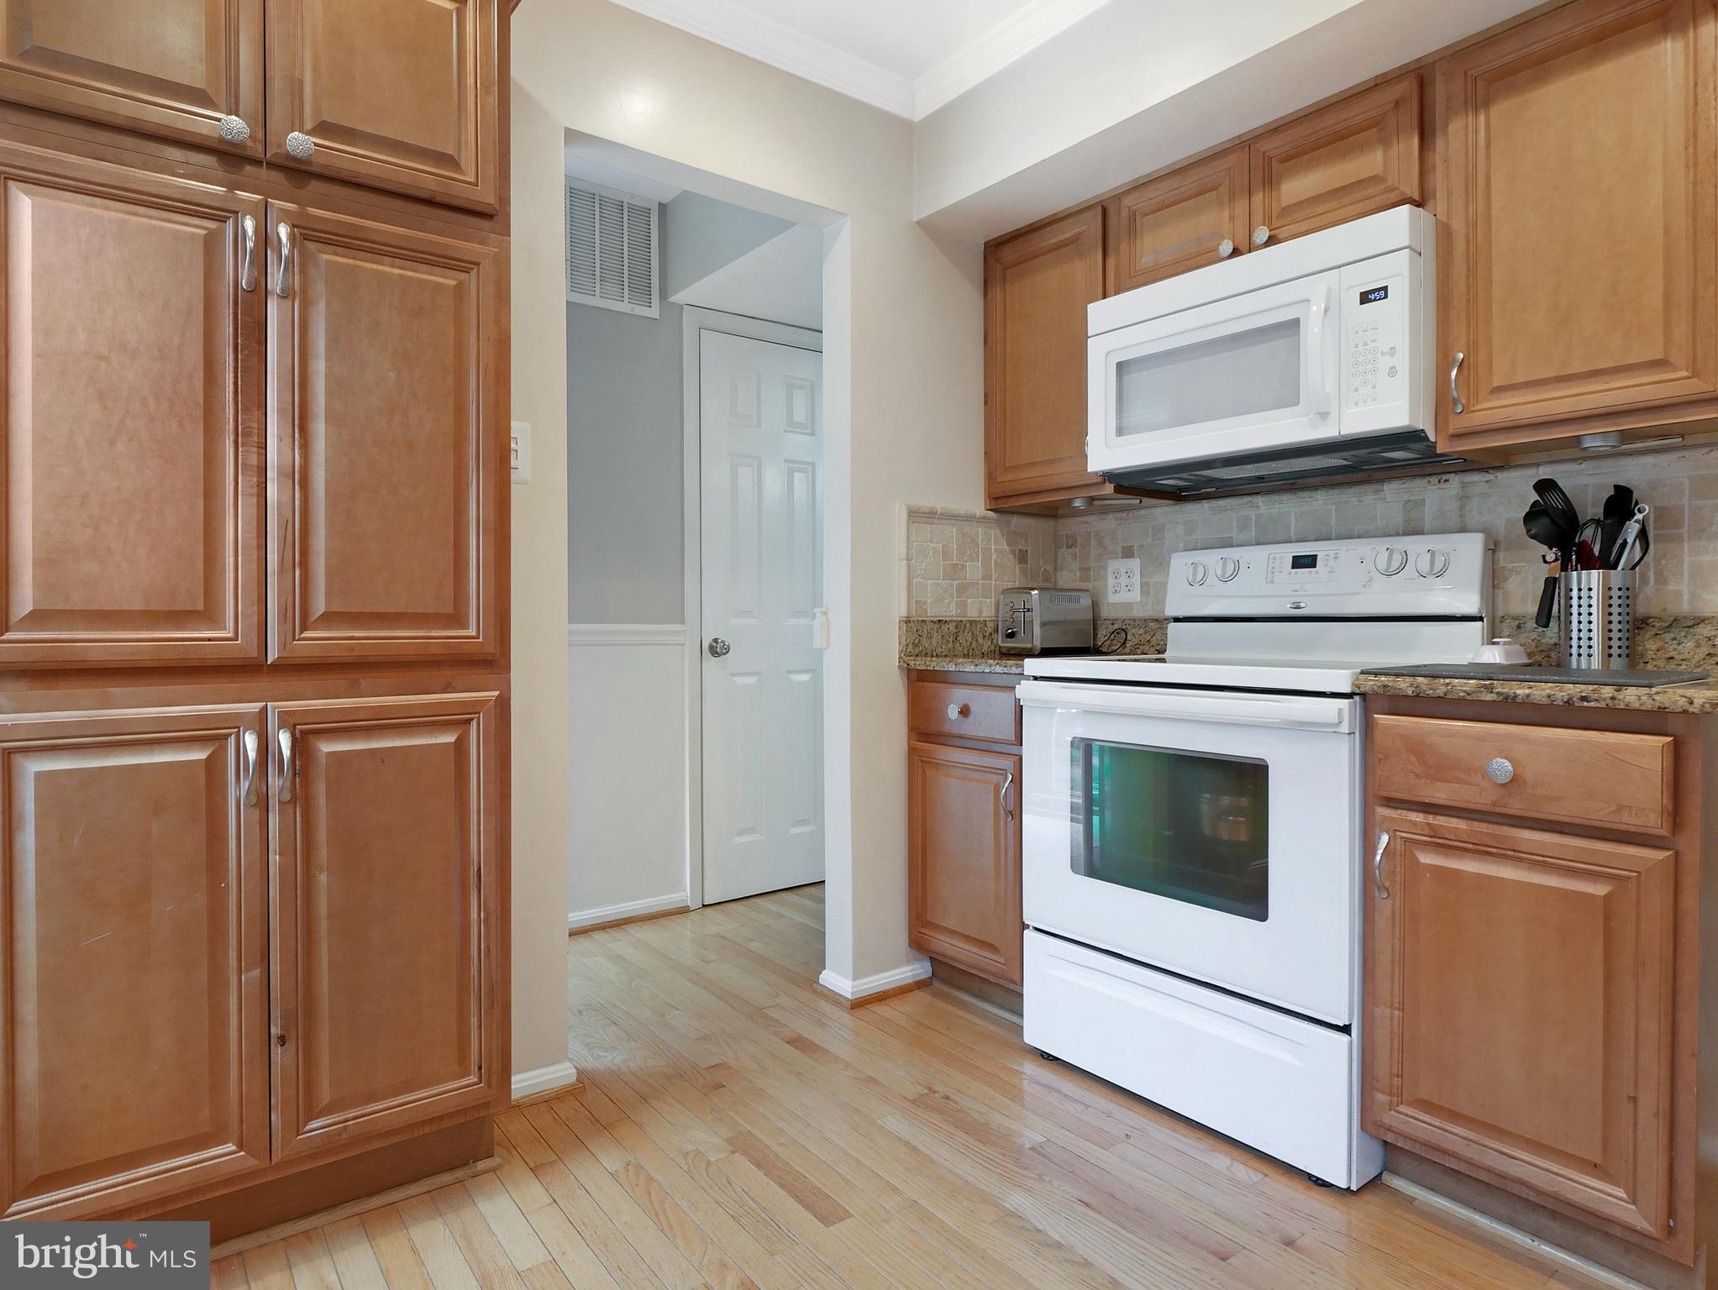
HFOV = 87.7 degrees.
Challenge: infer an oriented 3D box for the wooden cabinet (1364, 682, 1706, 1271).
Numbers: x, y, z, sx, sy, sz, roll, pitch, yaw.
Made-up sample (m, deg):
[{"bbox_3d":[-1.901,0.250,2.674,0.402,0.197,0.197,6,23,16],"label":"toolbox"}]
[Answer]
[{"bbox_3d":[1.248,0.481,1.595,0.624,0.780,0.435,-1,1,-40],"label":"wooden cabinet"}]

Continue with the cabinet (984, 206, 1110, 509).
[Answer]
[{"bbox_3d":[0.643,-0.801,2.609,0.330,0.790,0.429,-1,1,-40],"label":"cabinet"}]

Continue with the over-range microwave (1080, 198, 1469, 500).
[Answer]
[{"bbox_3d":[0.959,-0.632,2.097,0.401,0.437,0.747,-1,1,-40],"label":"over-range microwave"}]

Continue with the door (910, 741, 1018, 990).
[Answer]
[{"bbox_3d":[0.277,0.559,2.333,0.020,0.572,0.399,-1,1,-40],"label":"door"}]

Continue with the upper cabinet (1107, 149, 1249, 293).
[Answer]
[{"bbox_3d":[0.900,-1.029,2.292,0.330,0.325,0.382,-1,1,-40],"label":"upper cabinet"}]

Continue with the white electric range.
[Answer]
[{"bbox_3d":[0.869,0.363,2.037,0.690,1.210,0.742,-1,1,-40],"label":"white electric range"}]

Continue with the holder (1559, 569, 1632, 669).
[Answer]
[{"bbox_3d":[1.360,-0.046,1.650,0.107,0.184,0.107,-1,1,-40],"label":"holder"}]

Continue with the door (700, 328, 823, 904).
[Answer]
[{"bbox_3d":[-0.309,-0.100,3.310,0.600,2.050,0.040,-1,1,-36],"label":"door"}]

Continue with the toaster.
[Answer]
[{"bbox_3d":[0.559,-0.064,2.673,0.255,0.190,0.153,-1,1,-40],"label":"toaster"}]

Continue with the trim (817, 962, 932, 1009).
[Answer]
[{"bbox_3d":[0.038,0.920,2.475,0.265,0.080,0.170,-1,1,-38],"label":"trim"}]

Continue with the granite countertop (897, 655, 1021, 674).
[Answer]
[{"bbox_3d":[0.515,0.051,2.511,0.677,0.035,0.436,-1,1,-40],"label":"granite countertop"}]

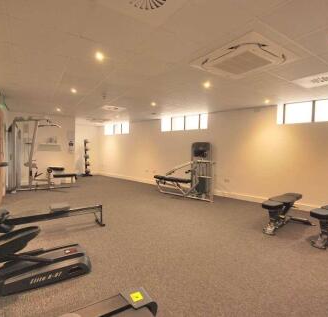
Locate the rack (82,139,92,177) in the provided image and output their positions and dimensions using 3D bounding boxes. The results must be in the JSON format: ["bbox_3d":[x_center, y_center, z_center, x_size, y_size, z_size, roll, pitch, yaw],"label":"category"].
[{"bbox_3d":[-3.667,-0.008,9.499,0.500,1.780,0.480,4,4,42],"label":"rack"}]

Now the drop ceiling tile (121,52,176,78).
[{"bbox_3d":[-0.233,-1.287,2.811,0.600,0.020,0.600,-1,3,-34],"label":"drop ceiling tile"}]

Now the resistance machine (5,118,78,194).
[{"bbox_3d":[-4.211,-0.110,6.778,1.843,2.280,0.686,-1,3,-34],"label":"resistance machine"}]

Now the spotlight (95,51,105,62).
[{"bbox_3d":[-0.802,-1.284,2.465,0.100,0.050,0.100,-1,3,-34],"label":"spotlight"}]

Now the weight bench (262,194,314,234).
[{"bbox_3d":[2.376,1.048,3.780,1.353,0.490,0.500,-1,3,-34],"label":"weight bench"}]

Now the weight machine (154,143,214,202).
[{"bbox_3d":[0.661,0.323,6.278,2.157,1.630,0.569,3,4,39],"label":"weight machine"}]

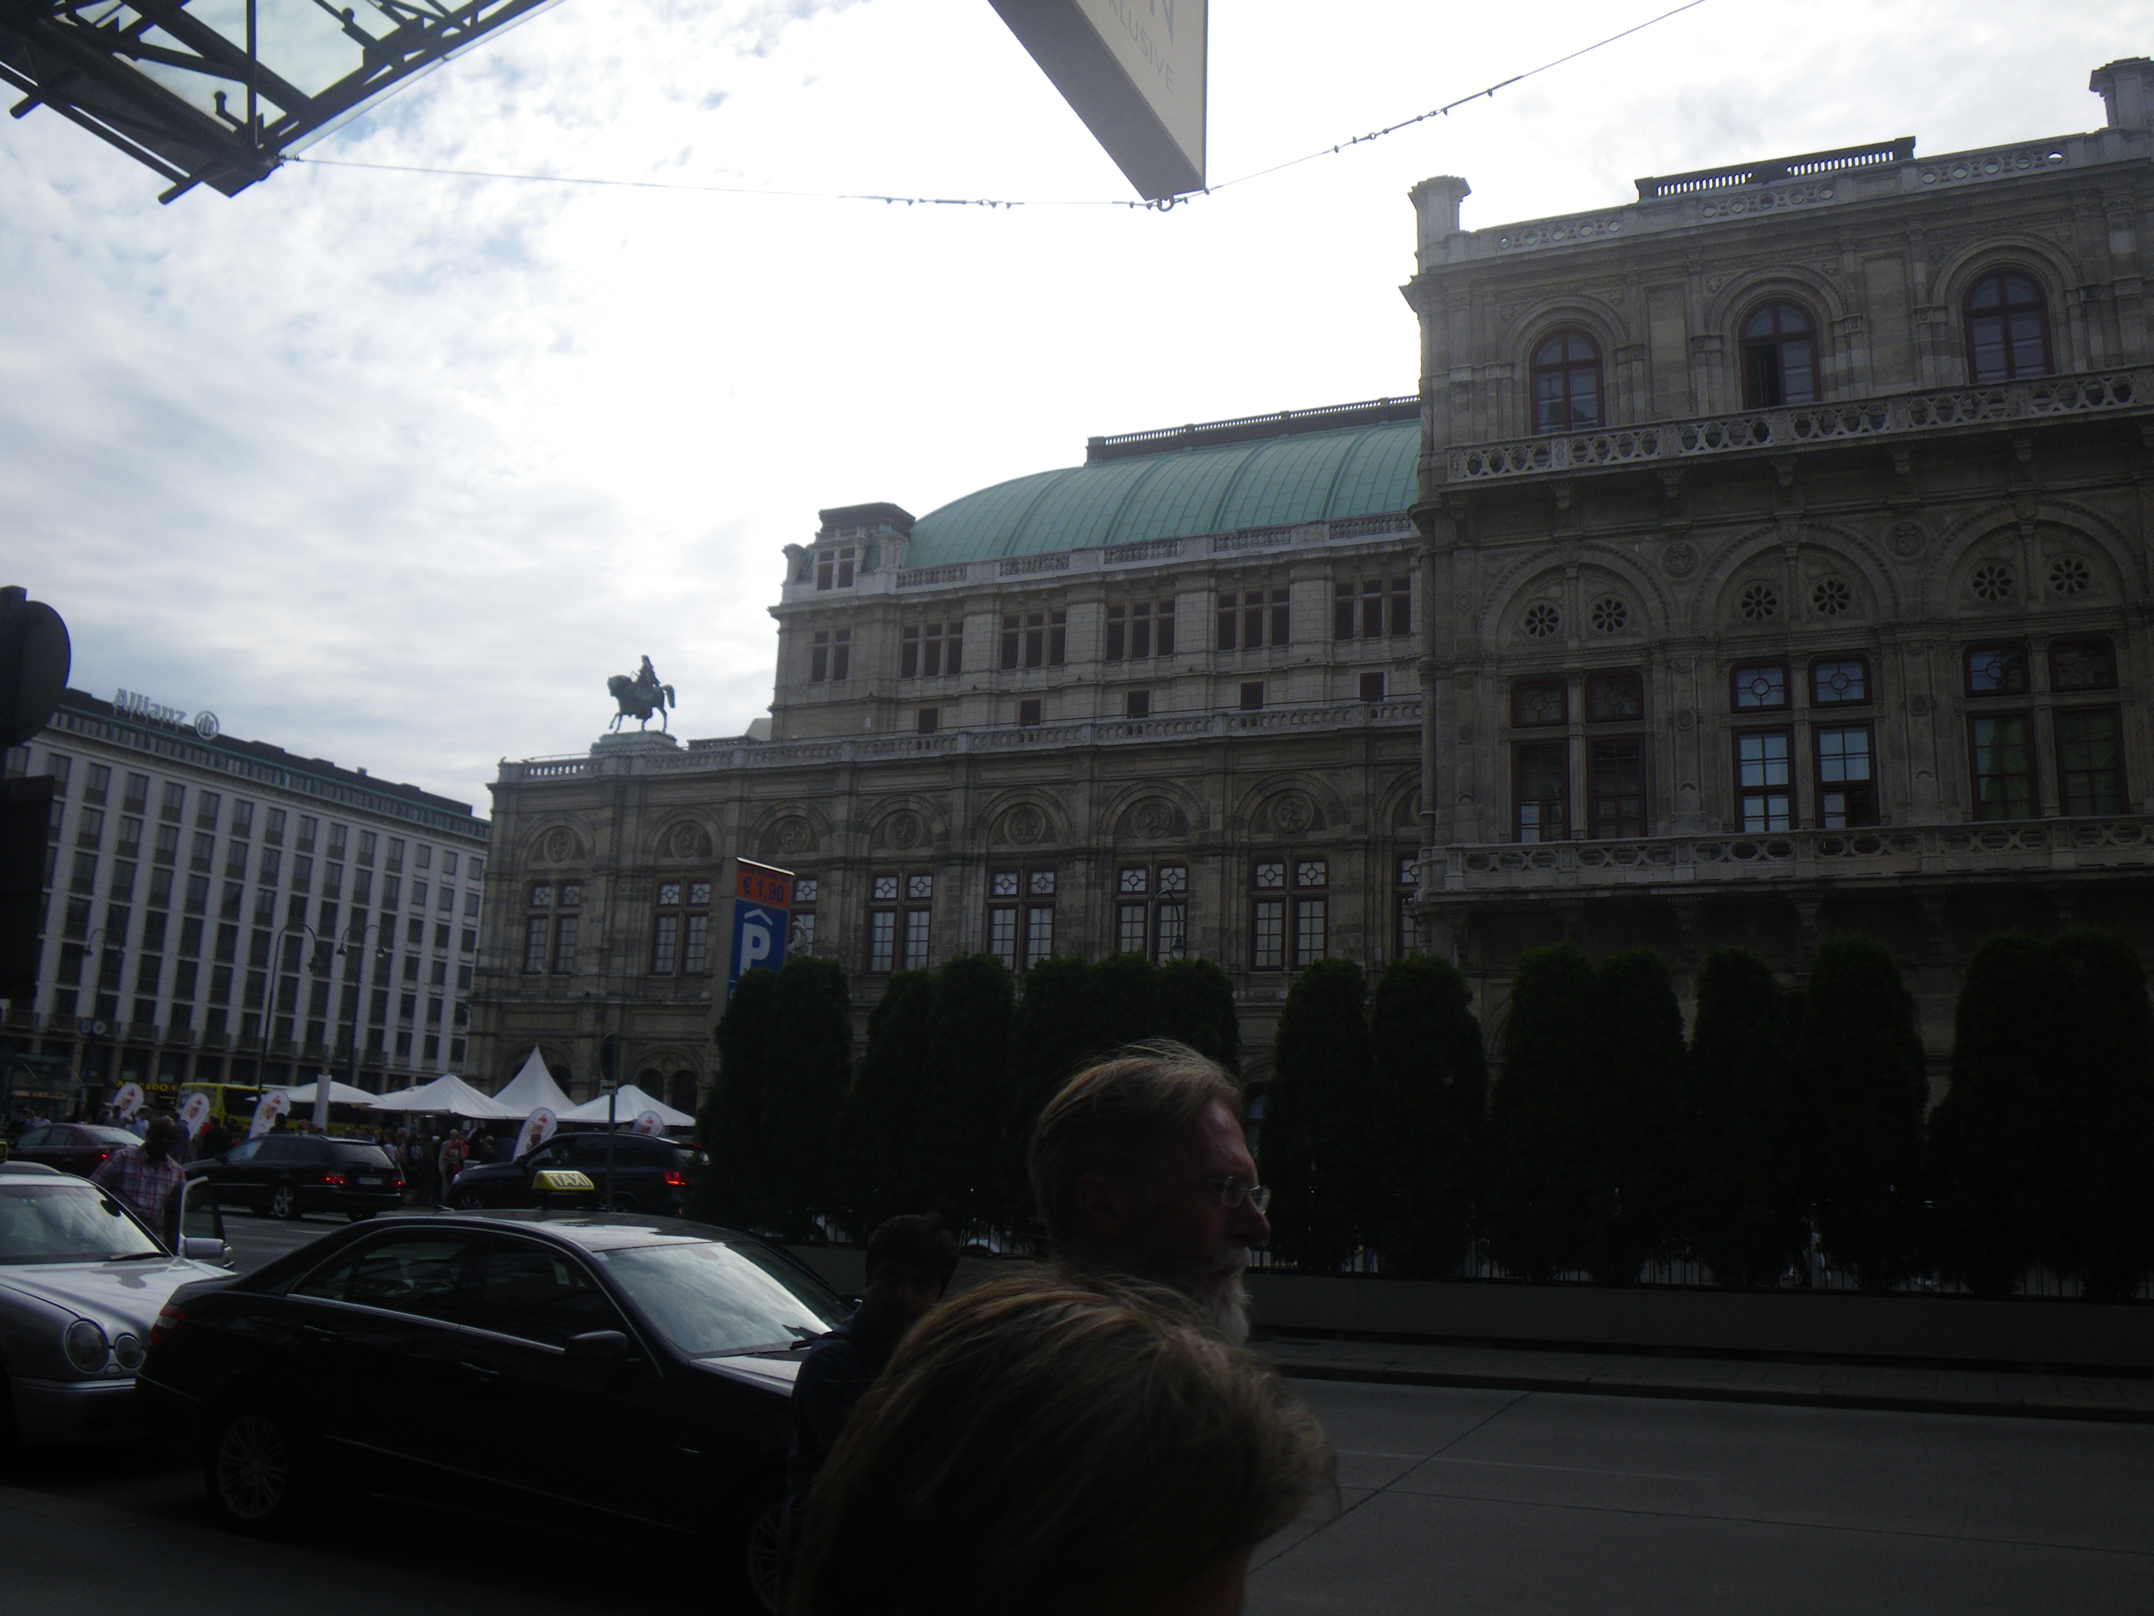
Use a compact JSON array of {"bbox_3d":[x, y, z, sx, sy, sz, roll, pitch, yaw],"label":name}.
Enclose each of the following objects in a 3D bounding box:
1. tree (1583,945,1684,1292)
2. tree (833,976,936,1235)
[{"bbox_3d":[5.580,3.074,17.429,1.050,3.320,1.050,-3,-12,23],"label":"tree"},{"bbox_3d":[-2.098,3.220,18.975,1.110,2.950,1.110,2,-12,0],"label":"tree"}]

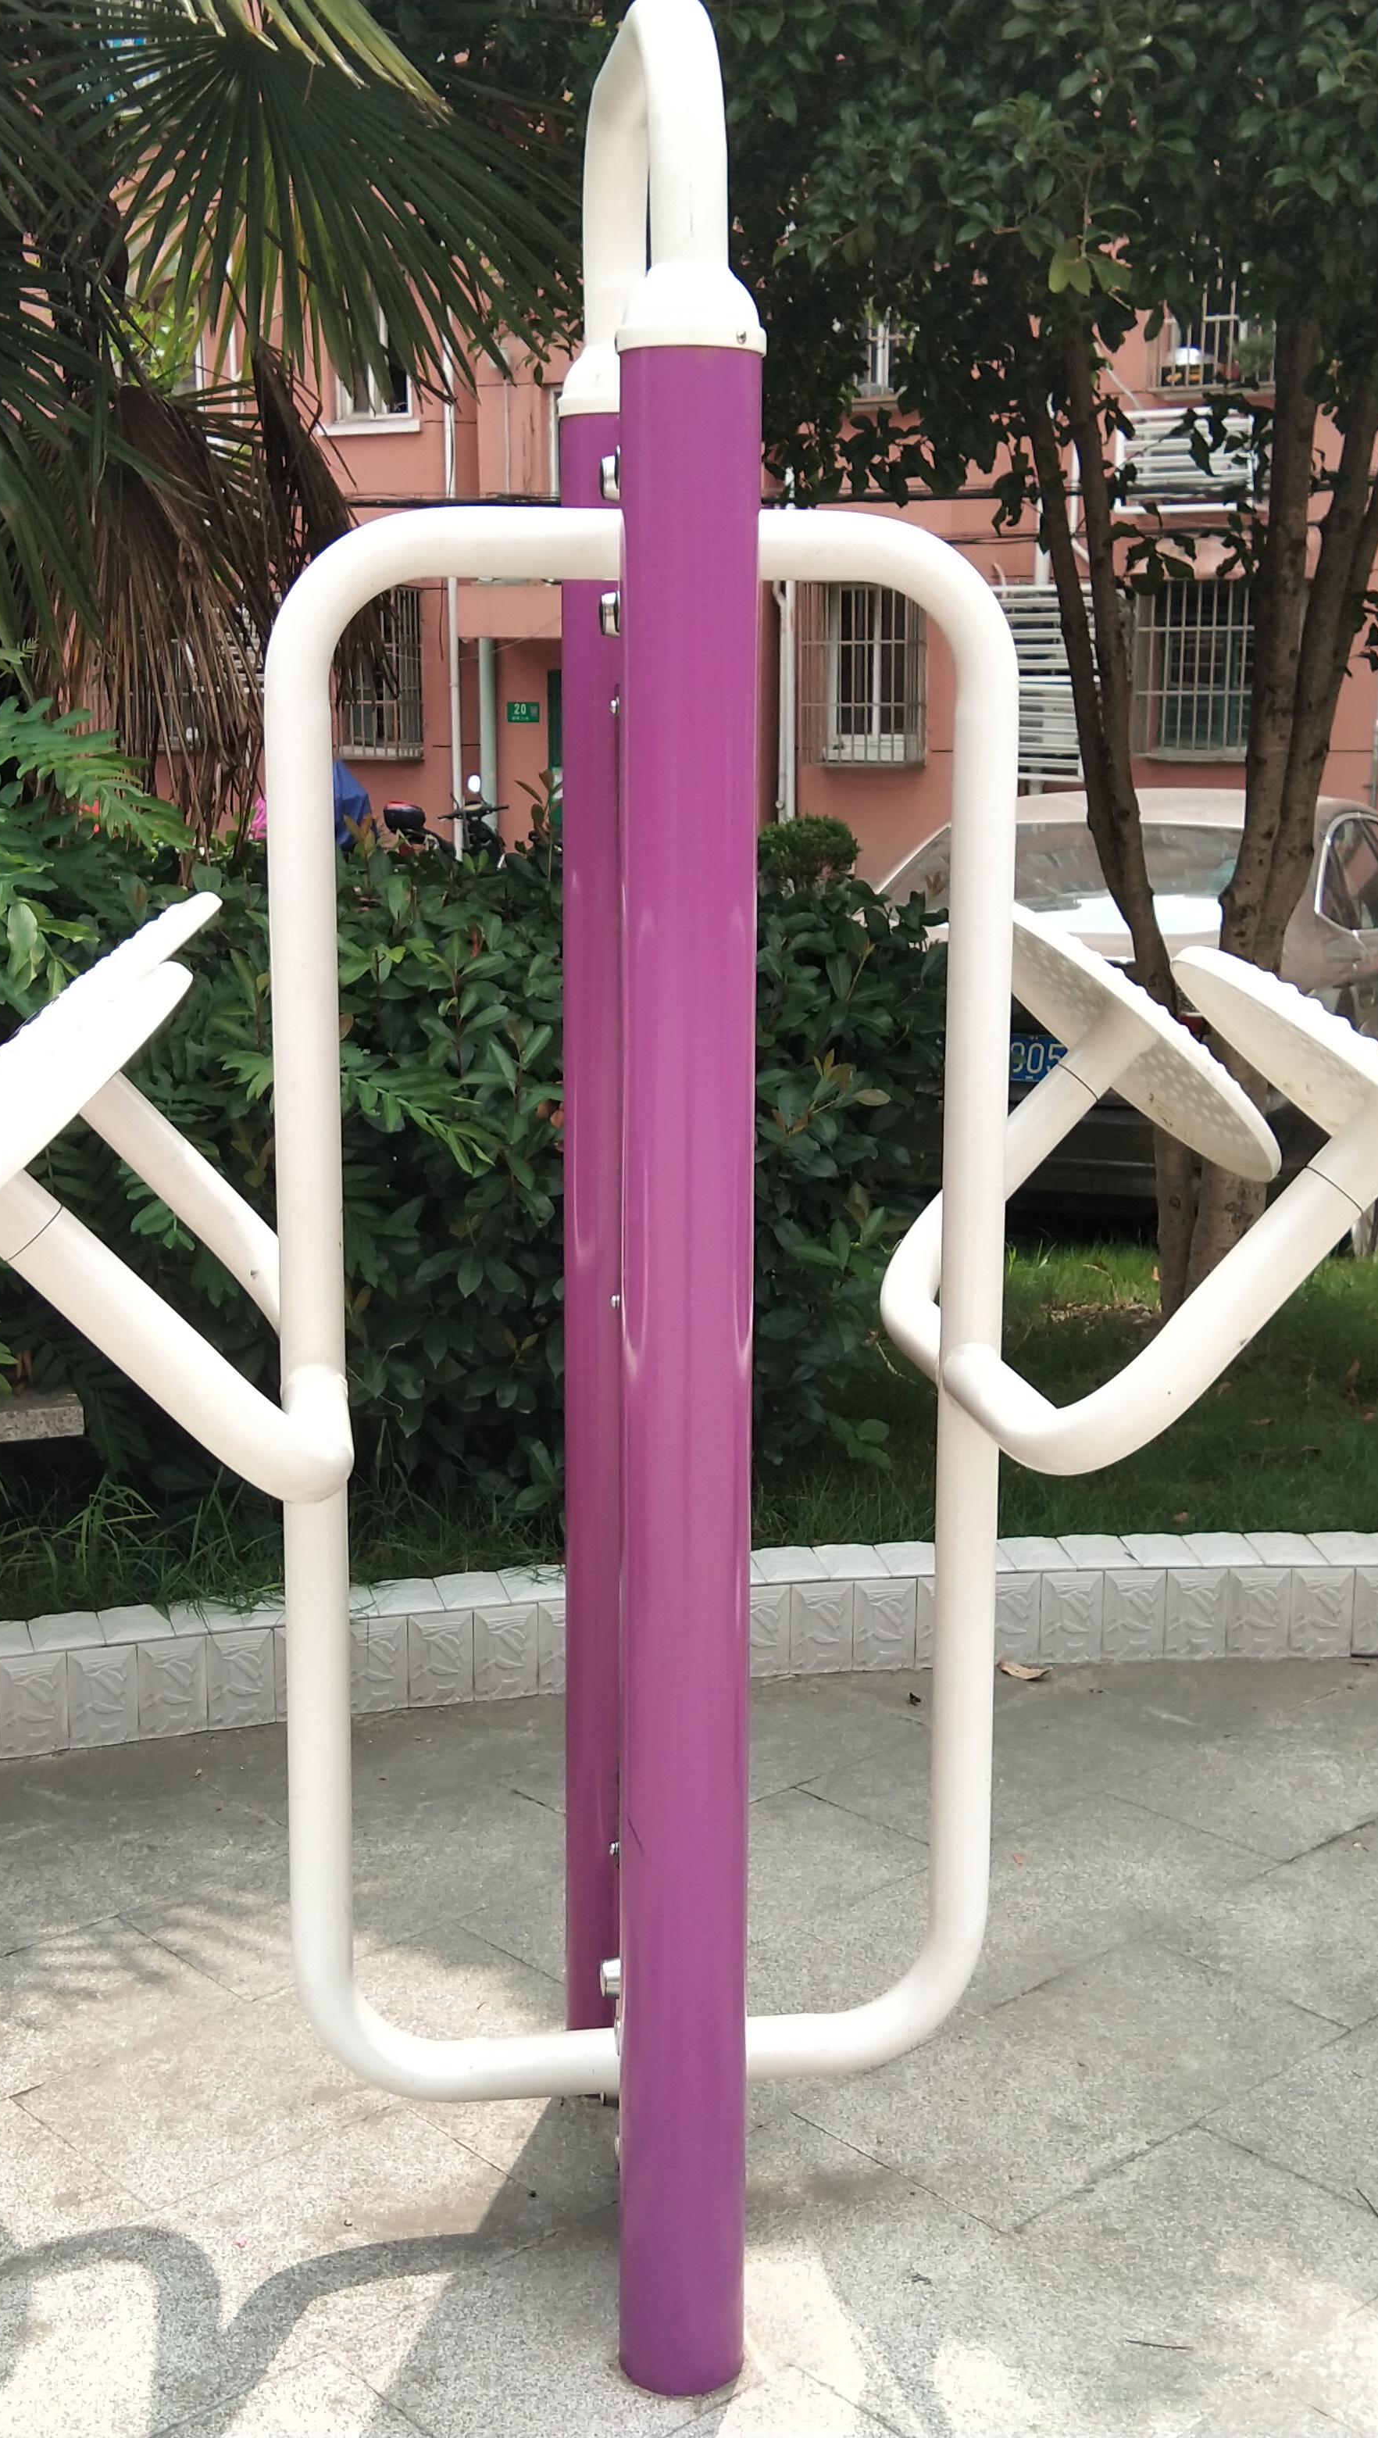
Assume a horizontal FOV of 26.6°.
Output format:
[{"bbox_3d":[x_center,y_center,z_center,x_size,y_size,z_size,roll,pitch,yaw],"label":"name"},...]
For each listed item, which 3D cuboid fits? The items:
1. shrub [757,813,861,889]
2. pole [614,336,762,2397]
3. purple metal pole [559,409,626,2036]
[{"bbox_3d":[0.799,-2.413,19.905,0.780,0.720,0.750,0,11,0],"label":"shrub"},{"bbox_3d":[-0.003,0.183,2.548,0.114,1.810,0.114,0,11,0],"label":"pole"},{"bbox_3d":[-0.076,0.077,3.092,0.114,1.810,0.114,0,11,0],"label":"purple metal pole"}]

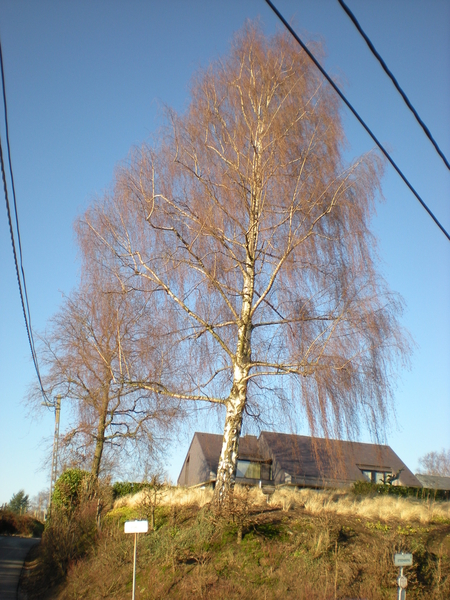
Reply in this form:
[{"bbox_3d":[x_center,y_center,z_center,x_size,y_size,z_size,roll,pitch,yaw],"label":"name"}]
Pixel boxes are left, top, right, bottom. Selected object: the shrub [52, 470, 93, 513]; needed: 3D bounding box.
[{"bbox_3d":[-6.631,8.350,28.831,1.900,1.893,1.800,0,-18,0],"label":"shrub"}]

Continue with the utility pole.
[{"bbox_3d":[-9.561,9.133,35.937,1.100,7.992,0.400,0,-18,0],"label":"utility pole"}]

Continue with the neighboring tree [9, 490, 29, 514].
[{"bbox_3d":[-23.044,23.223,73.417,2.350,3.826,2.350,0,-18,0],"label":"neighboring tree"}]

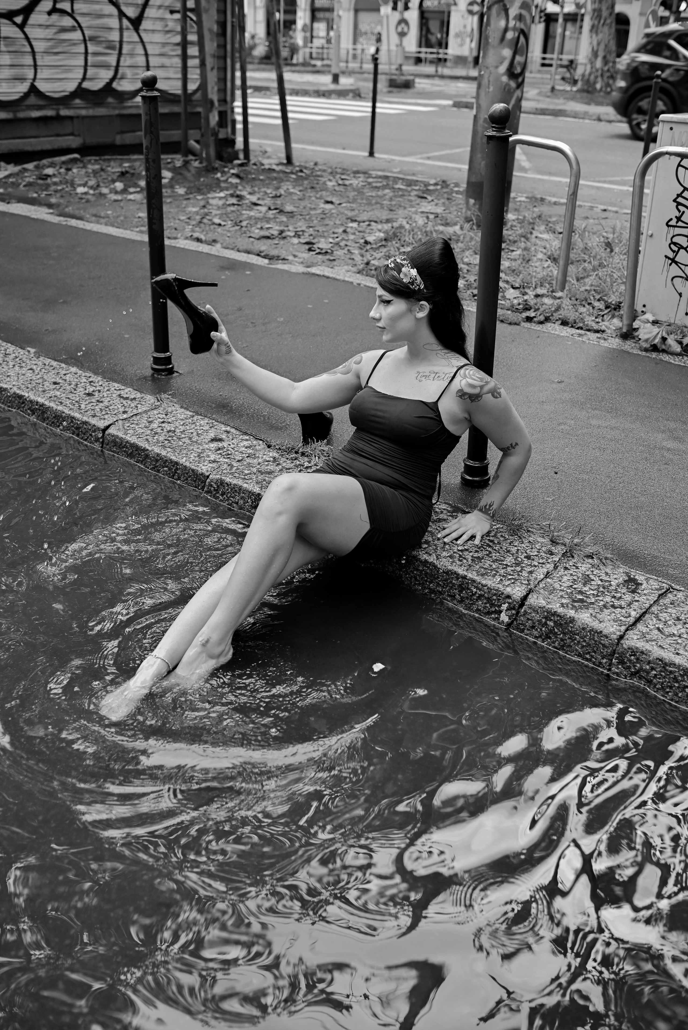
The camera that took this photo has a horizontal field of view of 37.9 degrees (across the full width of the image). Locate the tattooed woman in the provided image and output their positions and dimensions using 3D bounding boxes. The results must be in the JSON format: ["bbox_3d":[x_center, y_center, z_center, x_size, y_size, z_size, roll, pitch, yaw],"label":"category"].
[{"bbox_3d":[-0.099,-0.133,2.499,0.620,0.970,1.150,21,33,36],"label":"tattooed woman"}]

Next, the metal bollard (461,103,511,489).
[{"bbox_3d":[0.415,-0.598,2.918,0.092,1.110,0.092,0,26,0],"label":"metal bollard"}]

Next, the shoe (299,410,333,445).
[{"bbox_3d":[-0.109,-0.352,3.476,0.085,0.165,0.205,-9,28,-18],"label":"shoe"}]

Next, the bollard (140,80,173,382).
[{"bbox_3d":[-0.714,-1.076,3.810,0.092,1.110,0.092,2,26,-1],"label":"bollard"}]

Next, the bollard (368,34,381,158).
[{"bbox_3d":[0.340,-4.585,11.116,0.080,1.150,0.080,2,26,-1],"label":"bollard"}]

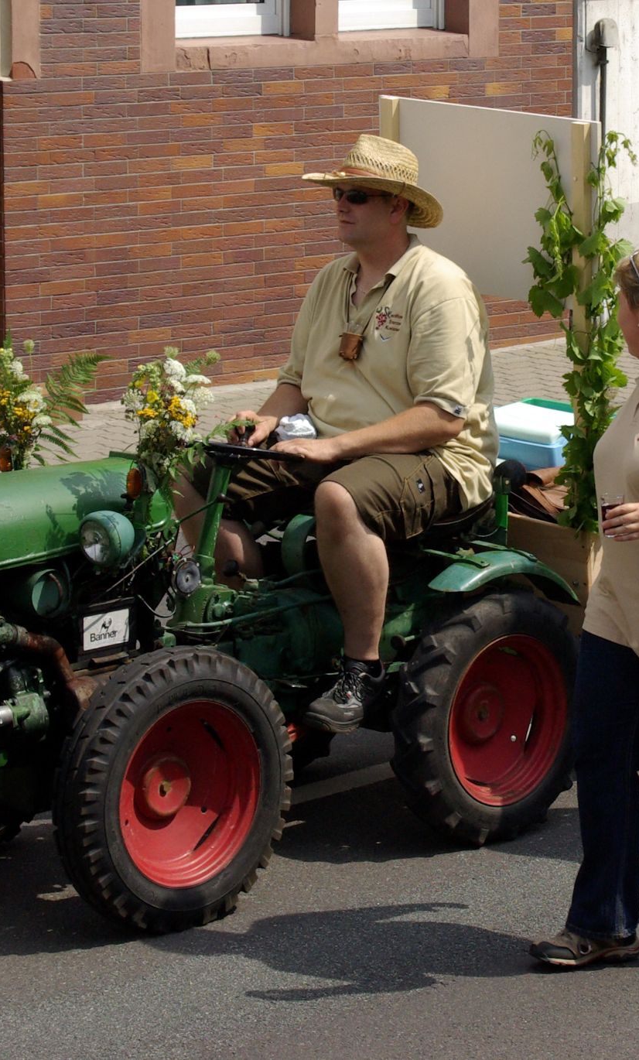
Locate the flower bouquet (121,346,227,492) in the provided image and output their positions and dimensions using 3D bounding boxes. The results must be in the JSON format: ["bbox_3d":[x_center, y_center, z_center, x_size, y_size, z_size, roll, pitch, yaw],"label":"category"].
[{"bbox_3d":[-0.342,-0.260,7.450,0.230,0.360,0.250,0,11,0],"label":"flower bouquet"}]

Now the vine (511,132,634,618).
[{"bbox_3d":[0.669,-0.422,8.339,0.300,1.230,0.300,-10,15,-42],"label":"vine"}]

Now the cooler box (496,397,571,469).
[{"bbox_3d":[0.637,-0.186,9.021,0.270,0.290,0.380,-10,15,-42],"label":"cooler box"}]

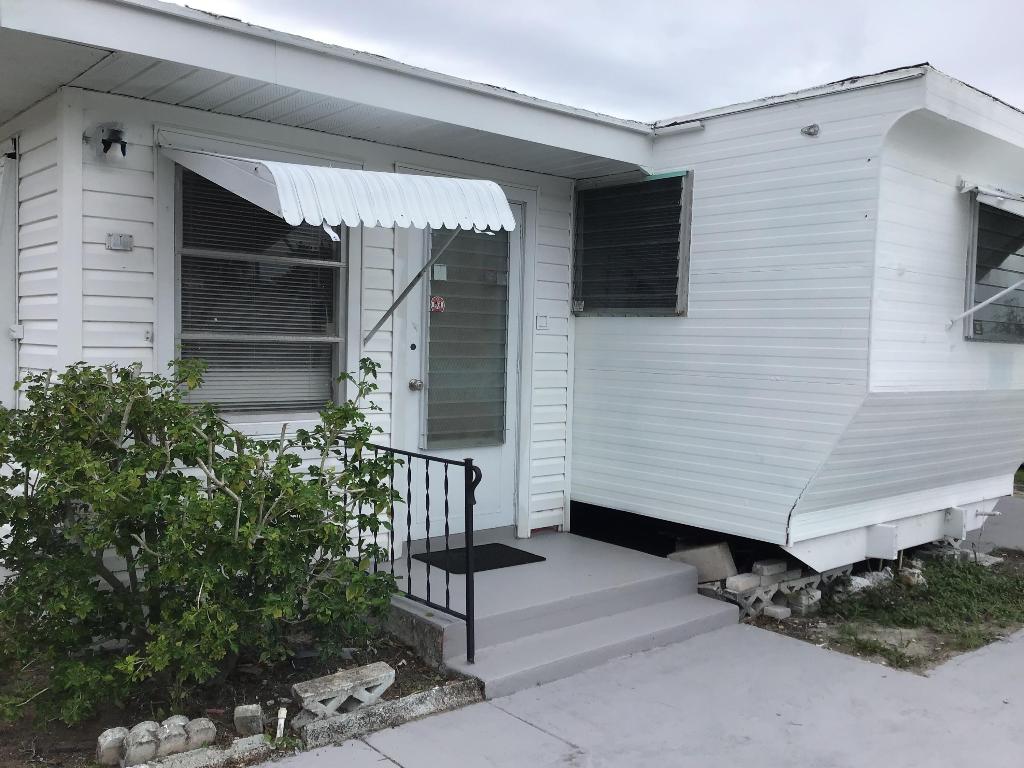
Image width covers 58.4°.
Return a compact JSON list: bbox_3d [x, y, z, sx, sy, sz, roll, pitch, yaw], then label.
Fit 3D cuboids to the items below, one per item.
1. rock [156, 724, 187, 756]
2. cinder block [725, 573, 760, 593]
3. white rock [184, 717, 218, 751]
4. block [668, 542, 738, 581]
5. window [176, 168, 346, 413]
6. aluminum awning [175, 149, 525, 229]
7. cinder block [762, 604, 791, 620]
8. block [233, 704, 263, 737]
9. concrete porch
[{"bbox_3d":[-1.215,1.254,3.247,0.105,0.087,0.095,-1,4,-41],"label":"rock"},{"bbox_3d":[1.303,1.118,5.171,0.205,0.060,0.085,-1,4,-41],"label":"cinder block"},{"bbox_3d":[-1.140,1.253,3.310,0.105,0.087,0.095,-1,4,-41],"label":"white rock"},{"bbox_3d":[1.105,1.061,5.362,0.096,0.188,0.394,-4,-14,-42],"label":"block"},{"bbox_3d":[-1.244,-0.455,4.610,0.933,1.220,0.090,-1,4,-41],"label":"window"},{"bbox_3d":[-0.805,-0.857,4.106,1.098,0.427,1.235,-1,4,-41],"label":"aluminum awning"},{"bbox_3d":[1.514,1.289,5.201,0.125,0.052,0.105,-1,4,-41],"label":"cinder block"},{"bbox_3d":[-0.979,1.260,3.442,0.098,0.076,0.095,-1,3,-12],"label":"block"},{"bbox_3d":[0.109,1.155,4.956,1.815,0.253,1.403,-1,4,-41],"label":"concrete porch"}]

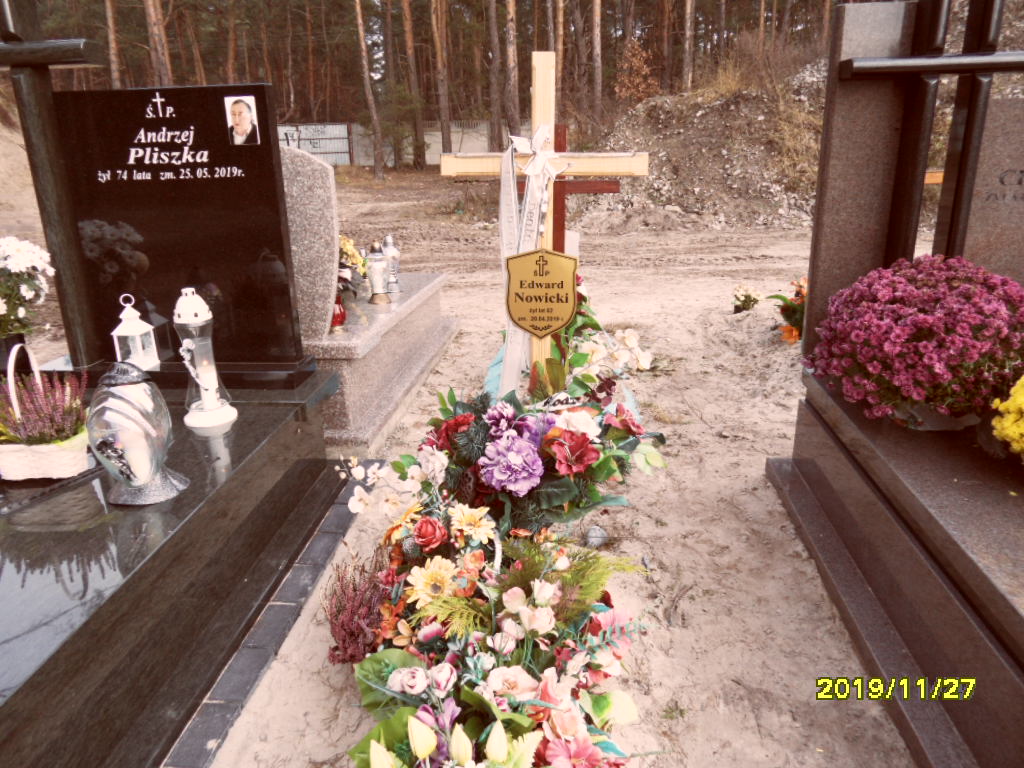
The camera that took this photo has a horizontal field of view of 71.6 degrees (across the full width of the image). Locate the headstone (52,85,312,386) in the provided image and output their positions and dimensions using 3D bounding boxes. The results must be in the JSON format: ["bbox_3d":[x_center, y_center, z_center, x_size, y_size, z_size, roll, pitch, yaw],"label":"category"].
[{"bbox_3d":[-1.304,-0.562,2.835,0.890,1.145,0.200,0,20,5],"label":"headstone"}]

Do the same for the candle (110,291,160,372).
[{"bbox_3d":[-1.547,-0.218,2.909,0.117,0.315,0.117,0,20,5],"label":"candle"}]

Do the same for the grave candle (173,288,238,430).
[{"bbox_3d":[-1.116,-0.097,2.552,0.180,0.490,0.180,0,20,5],"label":"grave candle"}]

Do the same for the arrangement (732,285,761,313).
[{"bbox_3d":[1.820,-0.665,5.500,0.220,0.230,0.220,0,20,5],"label":"arrangement"}]

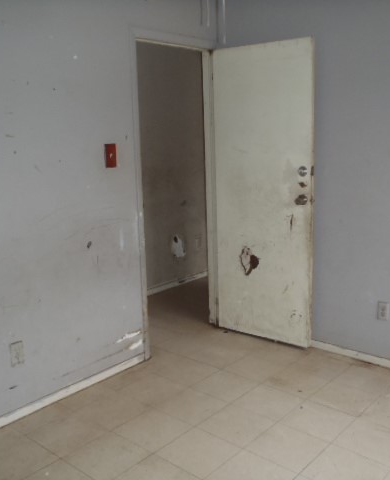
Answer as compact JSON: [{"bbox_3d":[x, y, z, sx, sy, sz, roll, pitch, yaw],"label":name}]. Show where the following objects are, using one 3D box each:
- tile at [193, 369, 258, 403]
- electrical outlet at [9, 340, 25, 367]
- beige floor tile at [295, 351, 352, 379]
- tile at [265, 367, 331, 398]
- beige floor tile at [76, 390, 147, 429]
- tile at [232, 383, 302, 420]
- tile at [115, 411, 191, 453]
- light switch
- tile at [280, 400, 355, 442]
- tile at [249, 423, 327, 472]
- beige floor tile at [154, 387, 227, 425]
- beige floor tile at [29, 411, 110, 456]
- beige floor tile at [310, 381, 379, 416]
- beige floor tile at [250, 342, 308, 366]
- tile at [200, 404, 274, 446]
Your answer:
[{"bbox_3d":[0.184,0.879,3.115,0.304,0.010,0.304,9,15,40],"label":"tile"},{"bbox_3d":[-0.944,0.609,2.759,0.010,0.118,0.071,9,15,40],"label":"electrical outlet"},{"bbox_3d":[0.812,0.823,3.372,0.302,0.010,0.302,9,15,40],"label":"beige floor tile"},{"bbox_3d":[0.613,0.865,3.142,0.304,0.010,0.304,9,15,40],"label":"tile"},{"bbox_3d":[-0.443,0.944,2.864,0.302,0.010,0.302,9,15,40],"label":"beige floor tile"},{"bbox_3d":[0.413,0.914,2.918,0.304,0.010,0.304,9,15,40],"label":"tile"},{"bbox_3d":[-0.215,0.977,2.667,0.304,0.010,0.304,9,15,40],"label":"tile"},{"bbox_3d":[-0.492,-0.496,3.071,0.015,0.135,0.080,9,15,40],"label":"light switch"},{"bbox_3d":[0.642,0.948,2.721,0.304,0.010,0.304,9,15,40],"label":"tile"},{"bbox_3d":[0.443,0.997,2.497,0.304,0.010,0.304,9,15,40],"label":"tile"},{"bbox_3d":[-0.014,0.931,2.893,0.302,0.010,0.302,9,15,40],"label":"beige floor tile"},{"bbox_3d":[-0.644,0.992,2.640,0.304,0.010,0.304,9,15,40],"label":"beige floor tile"},{"bbox_3d":[0.844,0.906,2.951,0.302,0.010,0.302,9,15,40],"label":"beige floor tile"},{"bbox_3d":[0.582,0.788,3.568,0.302,0.010,0.302,9,15,40],"label":"beige floor tile"},{"bbox_3d":[0.213,0.963,2.694,0.304,0.010,0.304,9,15,40],"label":"tile"}]

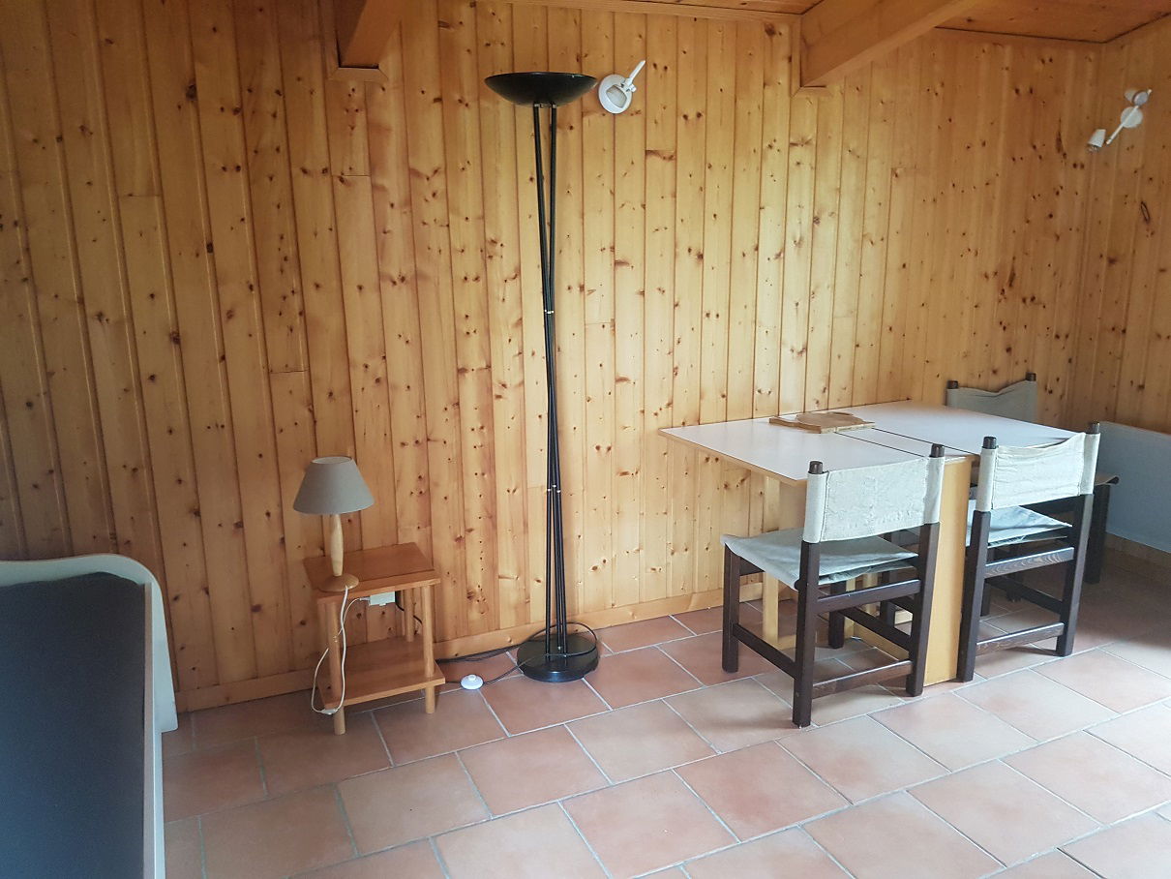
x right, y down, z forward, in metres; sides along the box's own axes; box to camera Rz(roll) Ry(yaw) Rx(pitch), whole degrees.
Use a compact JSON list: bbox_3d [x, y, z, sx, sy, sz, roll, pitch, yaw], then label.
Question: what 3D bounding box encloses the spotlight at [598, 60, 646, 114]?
[{"bbox_3d":[0.117,-1.138,2.839,0.145,0.162,0.115,-7,15,-23],"label":"spotlight"}]

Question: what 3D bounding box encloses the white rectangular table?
[{"bbox_3d":[0.995,0.338,3.145,1.213,0.743,0.768,-7,15,-23],"label":"white rectangular table"}]

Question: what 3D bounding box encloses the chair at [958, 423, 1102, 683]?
[{"bbox_3d":[1.357,0.325,3.026,0.489,0.814,0.425,-7,15,-23],"label":"chair"}]

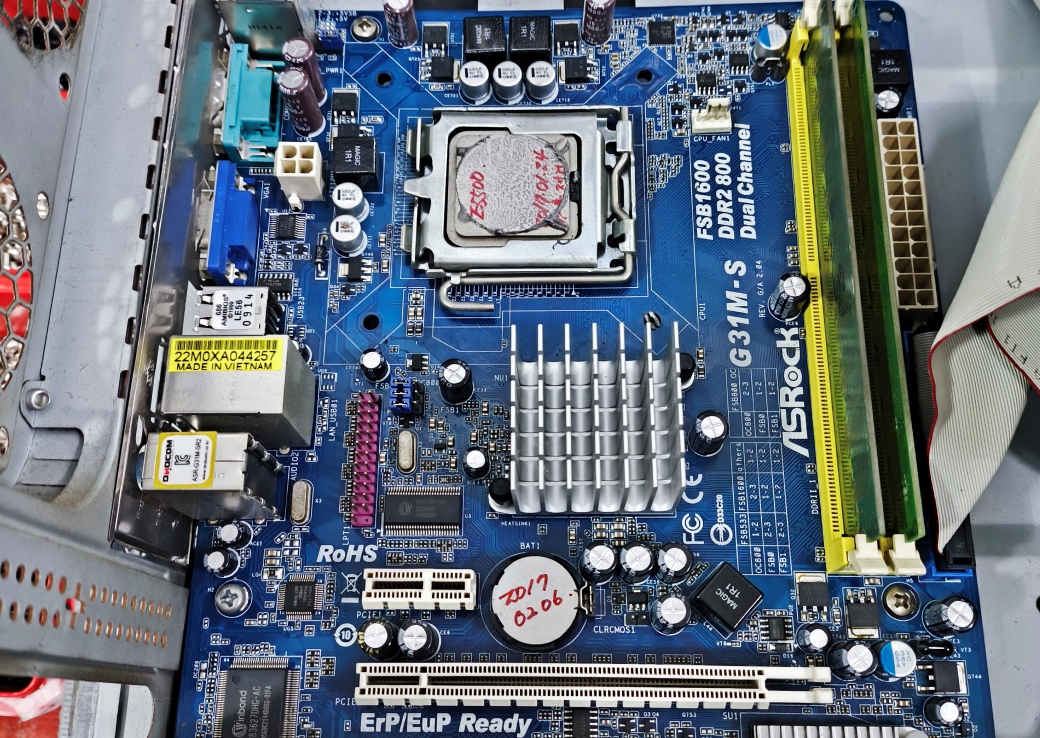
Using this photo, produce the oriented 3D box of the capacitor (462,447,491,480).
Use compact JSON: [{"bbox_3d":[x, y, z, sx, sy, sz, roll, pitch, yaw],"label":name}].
[{"bbox_3d":[-0.010,0.023,0.240,0.006,0.007,0.006,0,72,1],"label":"capacitor"}]

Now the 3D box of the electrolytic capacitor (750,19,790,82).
[{"bbox_3d":[0.068,-0.088,0.272,0.008,0.009,0.008,0,72,1],"label":"electrolytic capacitor"}]

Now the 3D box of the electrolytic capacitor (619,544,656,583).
[{"bbox_3d":[0.027,0.045,0.233,0.008,0.012,0.008,0,73,1],"label":"electrolytic capacitor"}]

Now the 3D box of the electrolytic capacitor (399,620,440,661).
[{"bbox_3d":[-0.023,0.061,0.226,0.008,0.011,0.008,0,72,3],"label":"electrolytic capacitor"}]

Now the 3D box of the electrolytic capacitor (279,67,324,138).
[{"bbox_3d":[-0.058,-0.071,0.266,0.008,0.019,0.008,0,72,3],"label":"electrolytic capacitor"}]

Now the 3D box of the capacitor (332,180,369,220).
[{"bbox_3d":[-0.045,-0.044,0.263,0.008,0.007,0.008,0,72,1],"label":"capacitor"}]

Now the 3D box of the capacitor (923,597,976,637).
[{"bbox_3d":[0.096,0.055,0.223,0.008,0.011,0.008,0,72,3],"label":"capacitor"}]

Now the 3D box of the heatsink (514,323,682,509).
[{"bbox_3d":[0.017,0.012,0.231,0.038,0.025,0.038,0,72,1],"label":"heatsink"}]

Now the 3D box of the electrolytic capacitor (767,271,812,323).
[{"bbox_3d":[0.067,-0.018,0.247,0.008,0.012,0.008,0,72,3],"label":"electrolytic capacitor"}]

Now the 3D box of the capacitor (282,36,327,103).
[{"bbox_3d":[-0.058,-0.080,0.269,0.008,0.019,0.008,0,72,1],"label":"capacitor"}]

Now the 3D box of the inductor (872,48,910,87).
[{"bbox_3d":[0.097,-0.078,0.267,0.011,0.008,0.011,0,72,3],"label":"inductor"}]

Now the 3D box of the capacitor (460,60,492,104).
[{"bbox_3d":[-0.012,-0.078,0.272,0.008,0.008,0.008,0,72,3],"label":"capacitor"}]

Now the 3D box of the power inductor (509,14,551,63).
[{"bbox_3d":[0.003,-0.092,0.277,0.011,0.005,0.011,0,72,1],"label":"power inductor"}]

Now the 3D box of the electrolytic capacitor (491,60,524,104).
[{"bbox_3d":[-0.003,-0.078,0.274,0.008,0.008,0.008,0,73,1],"label":"electrolytic capacitor"}]

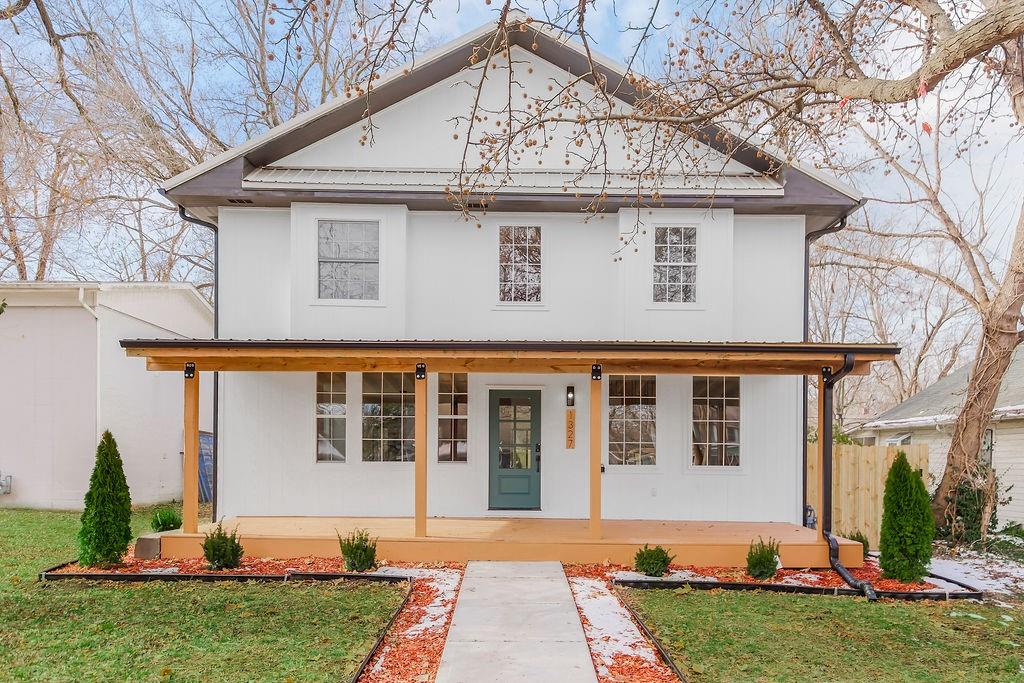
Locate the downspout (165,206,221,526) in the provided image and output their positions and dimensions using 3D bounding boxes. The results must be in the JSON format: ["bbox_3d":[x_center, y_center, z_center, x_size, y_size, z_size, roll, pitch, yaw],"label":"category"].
[{"bbox_3d":[-5.277,0.367,11.400,0.718,5.427,0.110,0,-1,0],"label":"downspout"}]

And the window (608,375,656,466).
[{"bbox_3d":[2.012,1.319,11.400,0.802,1.536,0.100,0,-1,0],"label":"window"}]

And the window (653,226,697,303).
[{"bbox_3d":[2.663,-1.256,11.170,0.728,1.252,0.100,0,-1,0],"label":"window"}]

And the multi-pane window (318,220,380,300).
[{"bbox_3d":[-2.659,-1.325,11.170,1.014,1.309,0.100,0,-1,0],"label":"multi-pane window"}]

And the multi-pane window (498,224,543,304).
[{"bbox_3d":[0.142,-1.298,11.400,0.735,1.311,0.100,0,-1,0],"label":"multi-pane window"}]

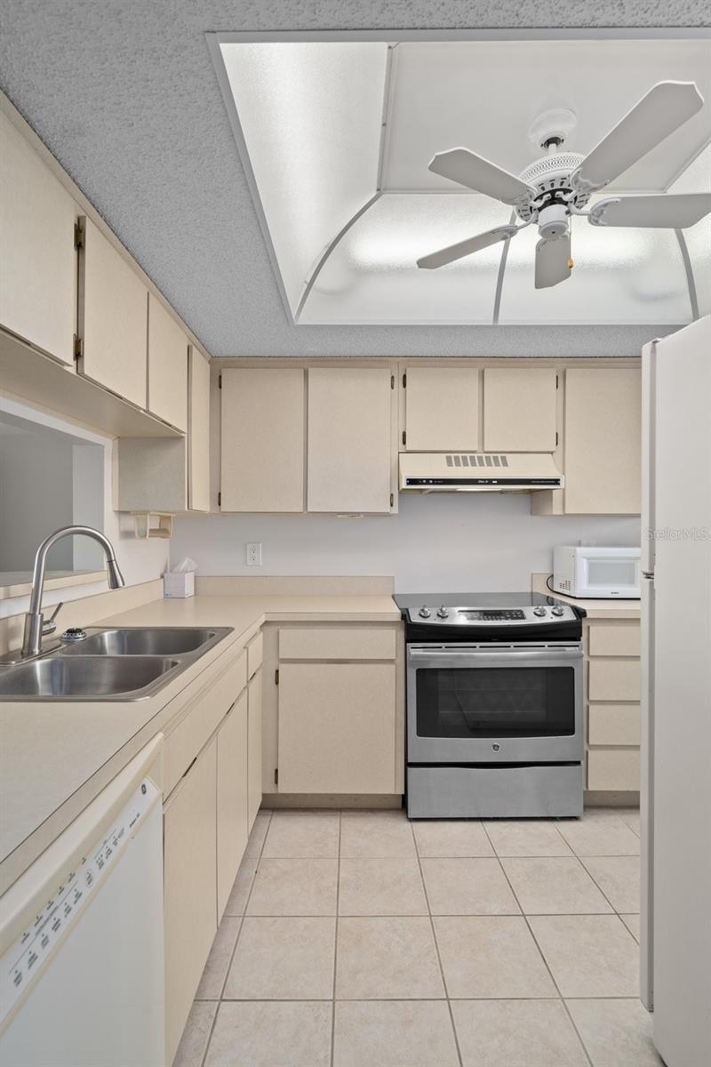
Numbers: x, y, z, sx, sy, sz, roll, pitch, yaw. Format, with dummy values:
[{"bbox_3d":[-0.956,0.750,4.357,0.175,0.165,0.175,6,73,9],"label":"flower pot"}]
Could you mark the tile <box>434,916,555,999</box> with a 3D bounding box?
[{"bbox_3d":[0.401,1.254,1.499,0.302,0.010,0.294,0,0,0],"label":"tile"}]

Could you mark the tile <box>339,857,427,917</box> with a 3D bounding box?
[{"bbox_3d":[0.095,1.263,1.804,0.303,0.010,0.295,0,0,0],"label":"tile"}]

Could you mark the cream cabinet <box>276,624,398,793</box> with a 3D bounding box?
[{"bbox_3d":[-0.073,0.762,2.500,0.560,0.760,0.600,0,0,0],"label":"cream cabinet"}]

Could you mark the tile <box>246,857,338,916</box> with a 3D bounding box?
[{"bbox_3d":[-0.211,1.253,1.788,0.302,0.010,0.294,0,0,0],"label":"tile"}]

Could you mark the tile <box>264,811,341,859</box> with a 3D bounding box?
[{"bbox_3d":[-0.215,1.263,2.099,0.303,0.010,0.295,0,0,0],"label":"tile"}]

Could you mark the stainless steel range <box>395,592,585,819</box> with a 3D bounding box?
[{"bbox_3d":[0.600,0.797,2.460,0.785,0.920,0.670,0,0,0],"label":"stainless steel range"}]

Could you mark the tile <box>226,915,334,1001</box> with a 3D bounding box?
[{"bbox_3d":[-0.210,1.264,1.505,0.303,0.010,0.295,0,0,0],"label":"tile"}]

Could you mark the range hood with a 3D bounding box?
[{"bbox_3d":[0.600,-0.300,2.580,0.760,0.185,0.440,0,0,0],"label":"range hood"}]

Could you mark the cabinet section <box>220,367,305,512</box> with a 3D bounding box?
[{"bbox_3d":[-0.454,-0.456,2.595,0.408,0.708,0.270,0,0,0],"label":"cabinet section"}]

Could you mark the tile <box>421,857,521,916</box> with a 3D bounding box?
[{"bbox_3d":[0.402,1.263,1.807,0.303,0.010,0.295,0,0,0],"label":"tile"}]

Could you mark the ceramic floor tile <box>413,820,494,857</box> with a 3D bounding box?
[{"bbox_3d":[0.397,1.252,2.086,0.302,0.010,0.294,0,0,0],"label":"ceramic floor tile"}]

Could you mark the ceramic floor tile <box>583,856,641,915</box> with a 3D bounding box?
[{"bbox_3d":[1.009,1.253,1.797,0.302,0.010,0.294,0,0,0],"label":"ceramic floor tile"}]

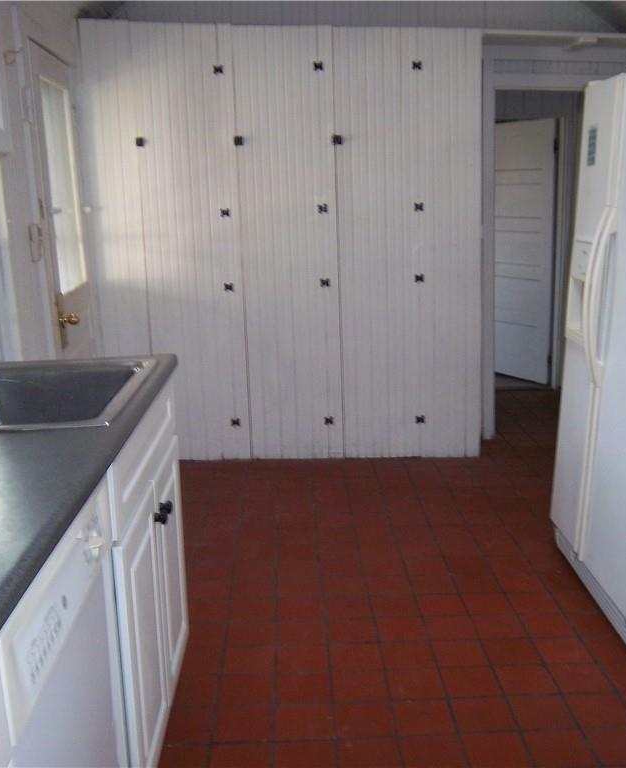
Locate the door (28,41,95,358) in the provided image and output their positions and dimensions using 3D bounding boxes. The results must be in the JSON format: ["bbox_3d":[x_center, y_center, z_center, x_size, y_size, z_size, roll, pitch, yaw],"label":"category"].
[{"bbox_3d":[-1.127,-0.461,3.813,0.045,1.990,0.680,-2,13,-1],"label":"door"}]

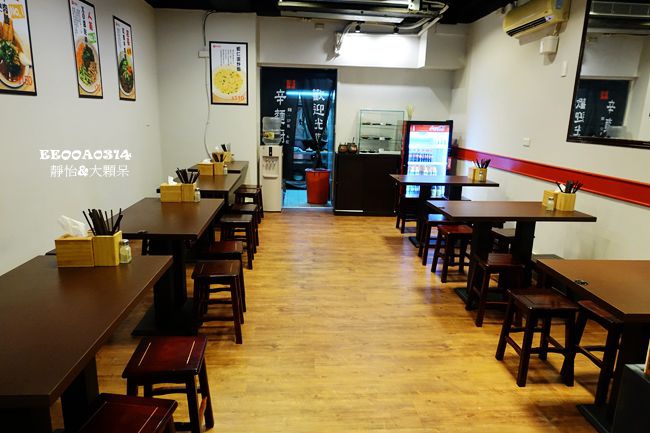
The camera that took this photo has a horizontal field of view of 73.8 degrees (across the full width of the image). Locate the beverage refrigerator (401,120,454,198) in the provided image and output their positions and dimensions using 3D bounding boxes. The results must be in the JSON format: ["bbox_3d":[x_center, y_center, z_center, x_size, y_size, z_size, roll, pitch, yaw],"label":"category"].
[{"bbox_3d":[1.428,-0.722,6.495,0.665,1.400,0.600,1,13,-4],"label":"beverage refrigerator"}]

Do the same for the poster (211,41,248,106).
[{"bbox_3d":[-1.323,-1.970,6.002,0.520,0.828,0.025,0,13,-4],"label":"poster"}]

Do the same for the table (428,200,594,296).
[{"bbox_3d":[1.416,0.309,3.479,1.090,0.750,0.600,1,13,-5],"label":"table"}]

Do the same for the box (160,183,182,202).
[{"bbox_3d":[-1.161,-0.180,3.325,0.152,0.123,0.130,0,13,-4],"label":"box"}]

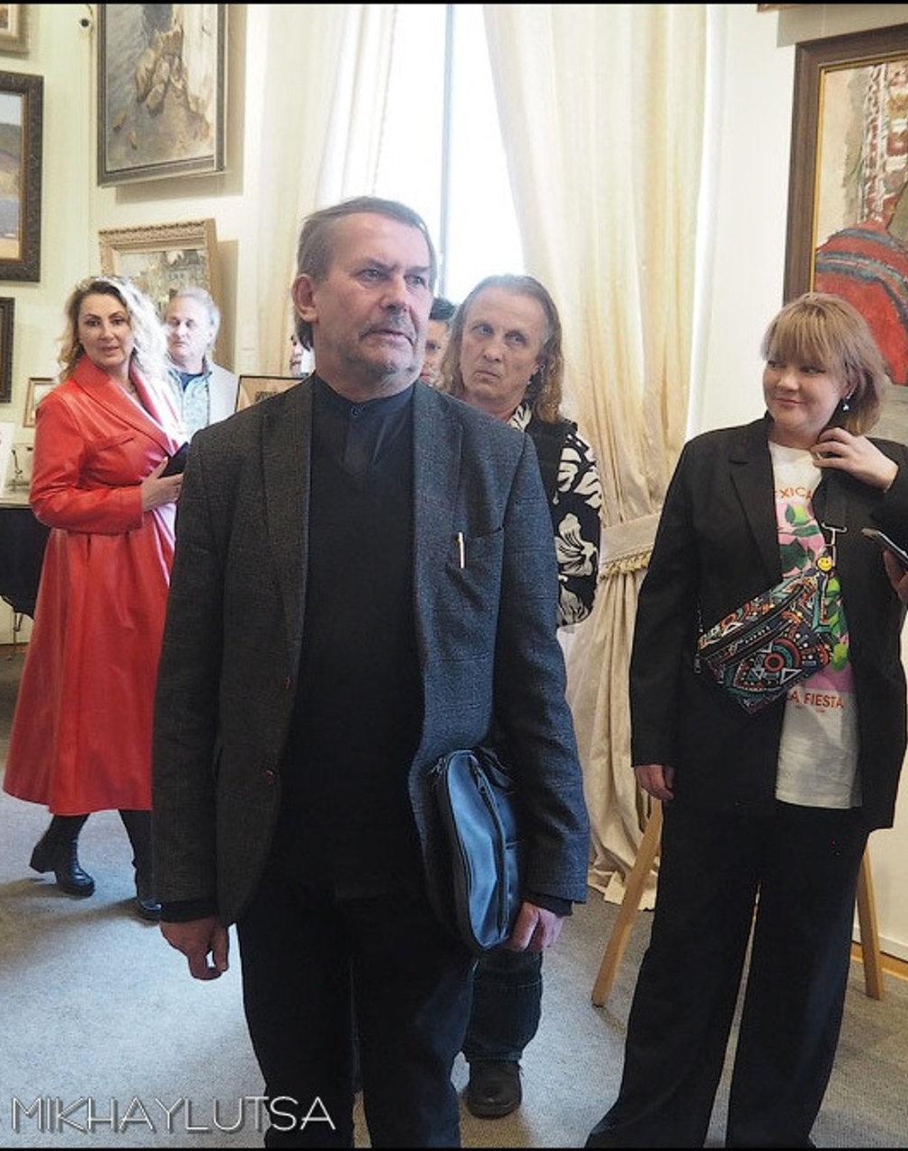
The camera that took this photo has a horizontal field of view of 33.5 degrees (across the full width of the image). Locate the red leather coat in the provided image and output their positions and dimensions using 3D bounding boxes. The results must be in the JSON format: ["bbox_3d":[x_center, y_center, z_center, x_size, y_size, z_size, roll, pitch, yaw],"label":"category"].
[{"bbox_3d":[-0.997,0.027,4.215,0.440,1.277,0.520,9,10,42],"label":"red leather coat"}]

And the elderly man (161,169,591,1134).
[{"bbox_3d":[-0.130,0.357,2.147,0.600,1.756,0.330,1,8,-3],"label":"elderly man"}]

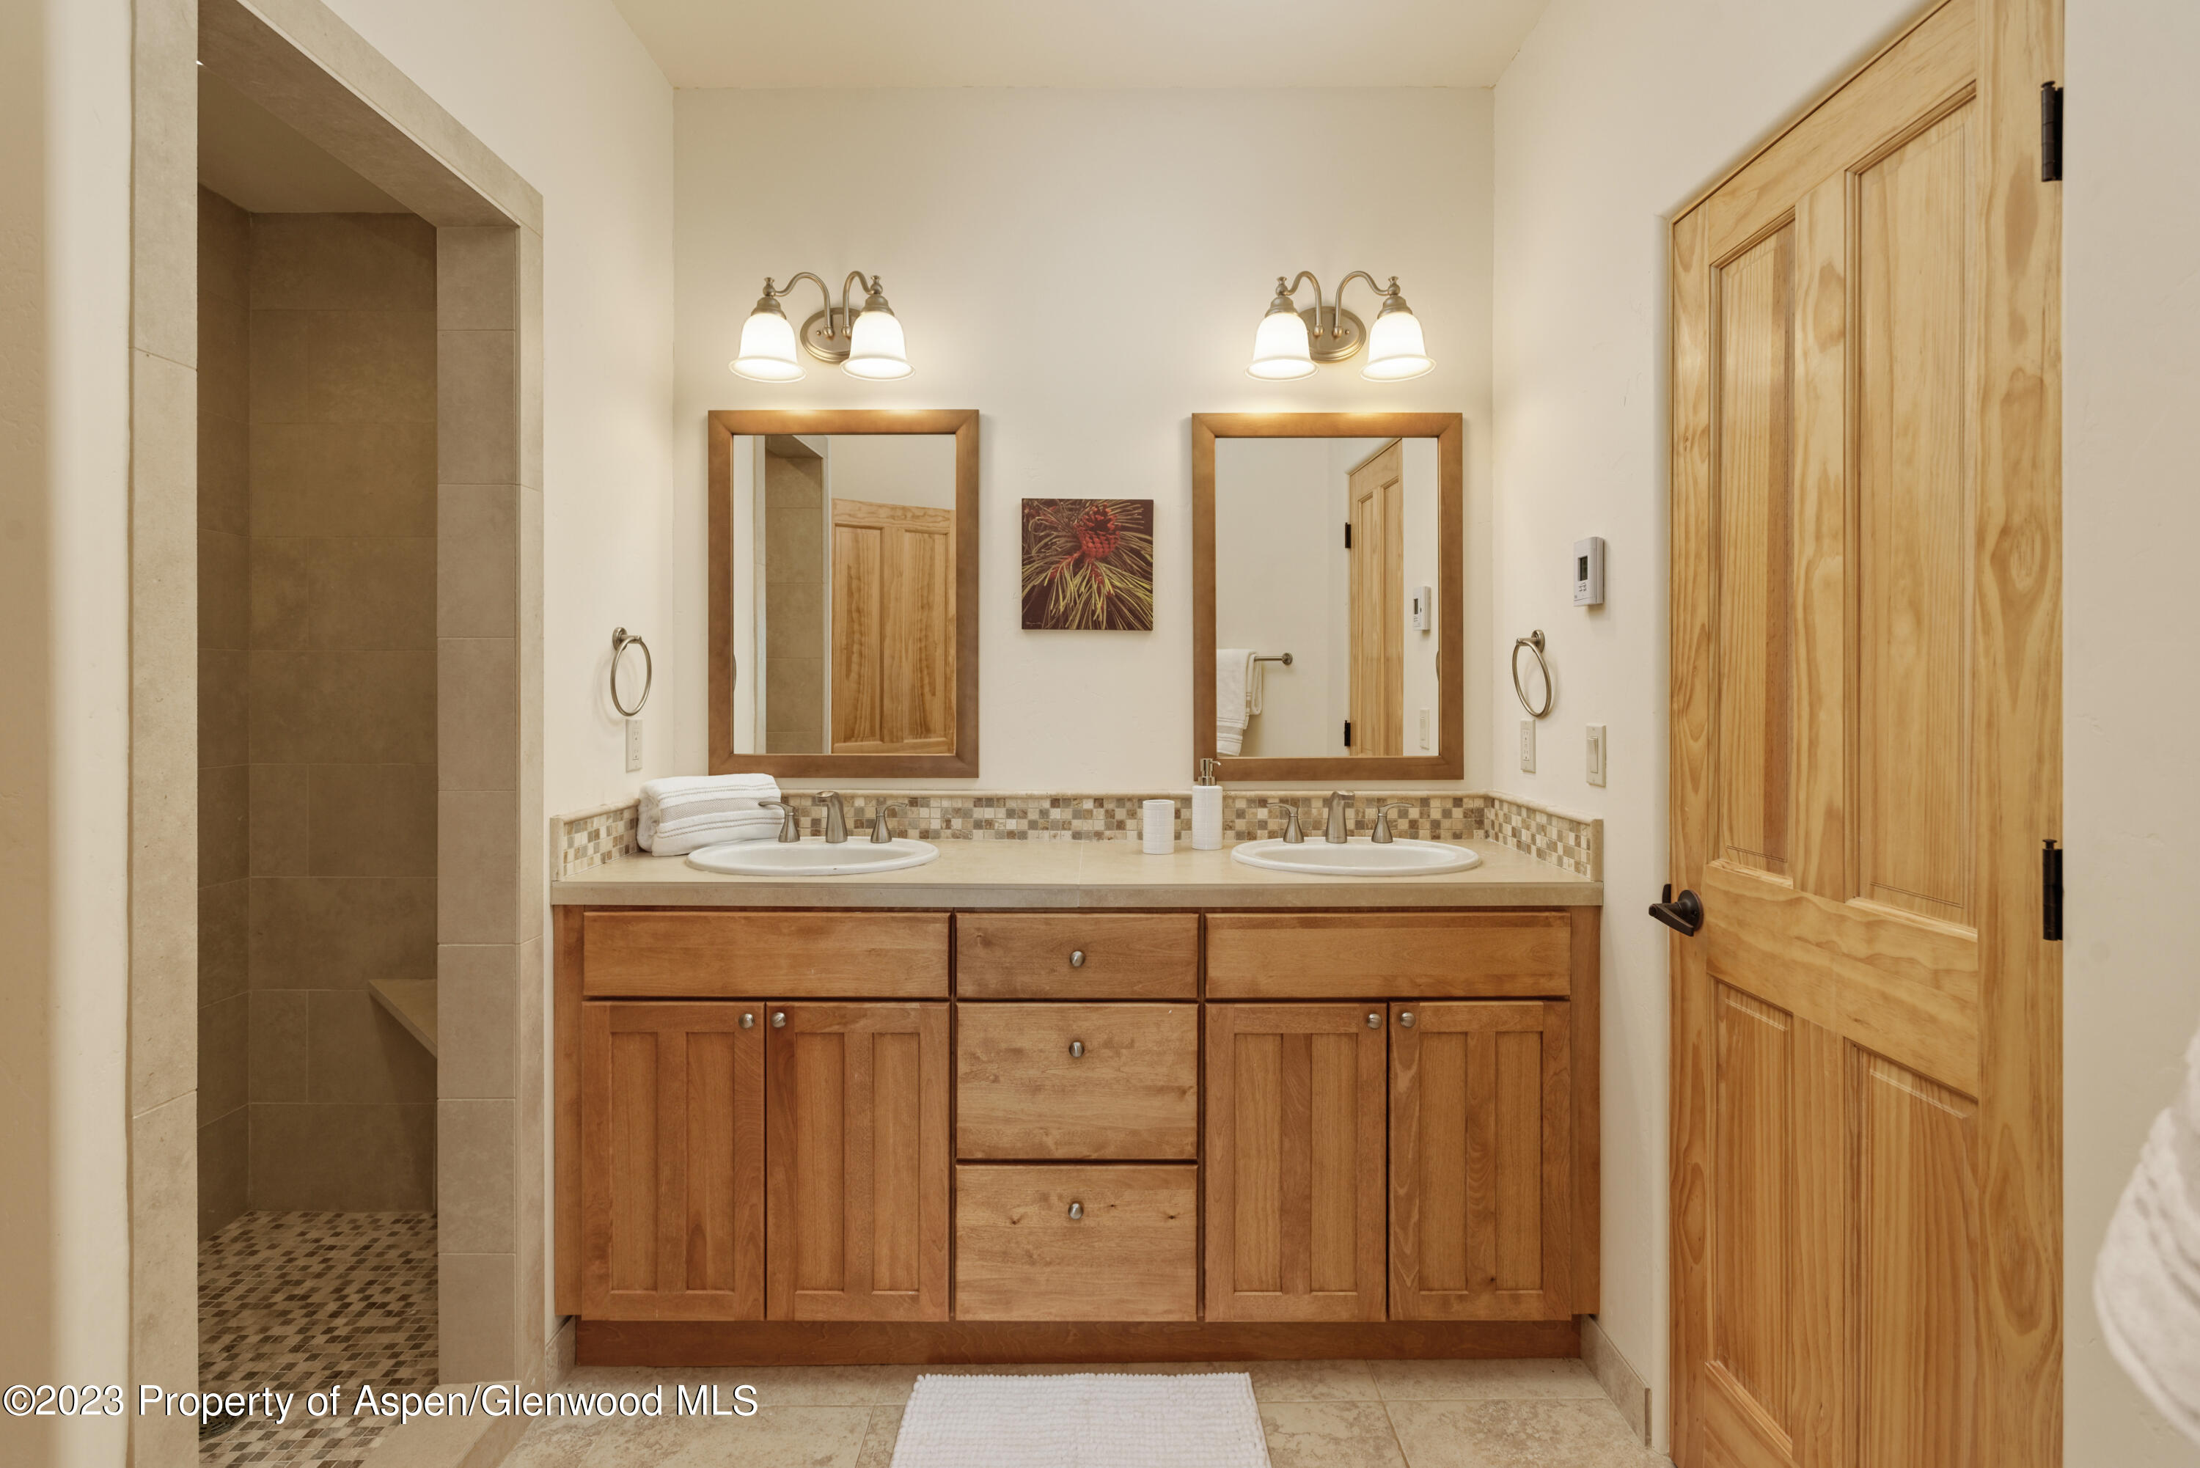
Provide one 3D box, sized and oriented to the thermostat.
[{"bbox_3d":[0.913,-0.302,1.937,0.025,0.123,0.073,0,1,0],"label":"thermostat"}]

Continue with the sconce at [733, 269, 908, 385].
[{"bbox_3d":[-0.610,-0.925,2.330,0.410,0.240,0.220,0,1,0],"label":"sconce"}]

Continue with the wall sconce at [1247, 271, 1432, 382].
[{"bbox_3d":[0.534,-0.925,2.330,0.410,0.240,0.220,0,1,0],"label":"wall sconce"}]

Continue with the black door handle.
[{"bbox_3d":[0.906,0.285,1.608,0.067,0.067,0.145,0,1,0],"label":"black door handle"}]

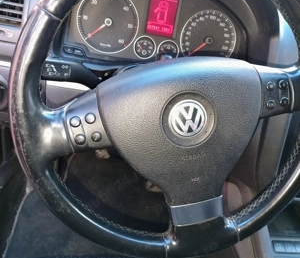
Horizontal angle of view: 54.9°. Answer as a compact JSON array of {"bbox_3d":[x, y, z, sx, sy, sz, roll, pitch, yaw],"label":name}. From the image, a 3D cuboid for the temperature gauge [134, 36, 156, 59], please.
[{"bbox_3d":[-0.008,-0.145,0.517,0.041,0.041,0.010,7,15,-10],"label":"temperature gauge"}]

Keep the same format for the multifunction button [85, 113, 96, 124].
[{"bbox_3d":[-0.063,-0.011,0.306,0.011,0.011,0.005,-11,13,-5],"label":"multifunction button"}]

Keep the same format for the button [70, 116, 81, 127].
[{"bbox_3d":[-0.079,-0.008,0.307,0.011,0.011,0.005,-11,13,-5],"label":"button"}]

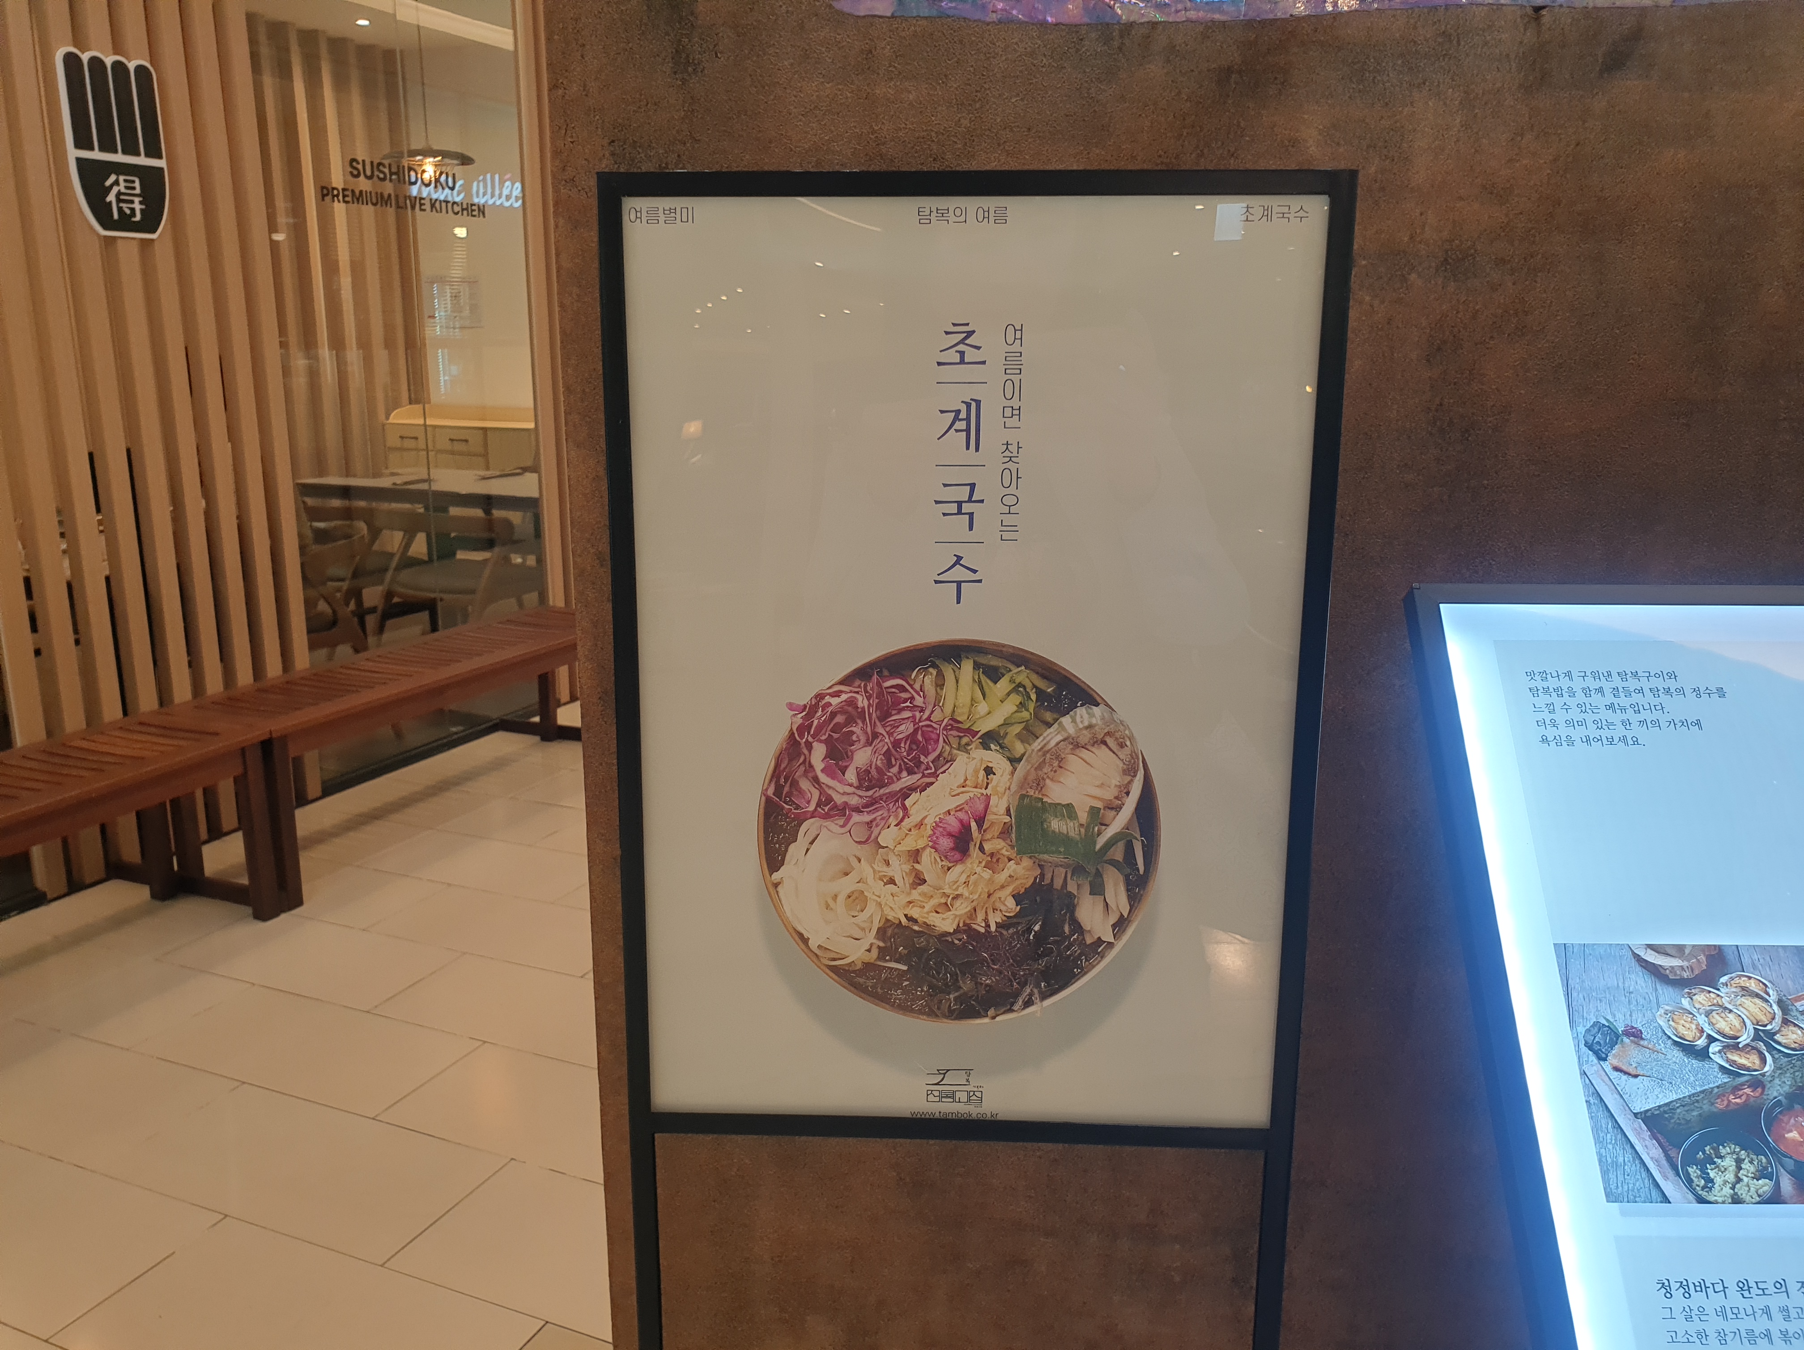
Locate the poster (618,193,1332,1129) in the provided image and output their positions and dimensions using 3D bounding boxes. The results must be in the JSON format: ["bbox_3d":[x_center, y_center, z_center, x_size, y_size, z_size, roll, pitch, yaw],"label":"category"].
[{"bbox_3d":[0.039,0.007,0.851,0.415,0.590,0.020,1,11,2],"label":"poster"}]

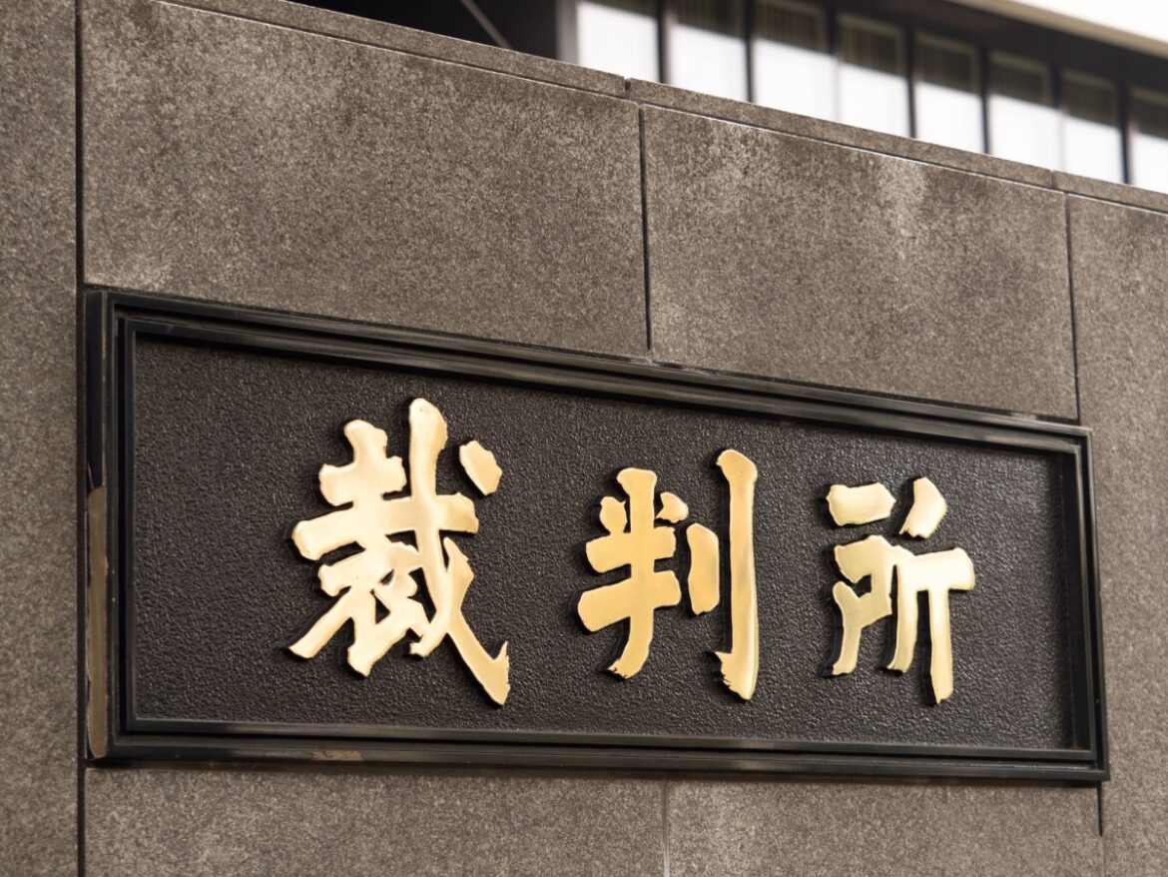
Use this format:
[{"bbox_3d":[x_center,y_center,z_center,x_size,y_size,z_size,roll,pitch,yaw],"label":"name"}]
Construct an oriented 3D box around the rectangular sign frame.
[{"bbox_3d":[0.099,0.170,3.922,1.692,0.517,0.051,7,-13,-40],"label":"rectangular sign frame"}]

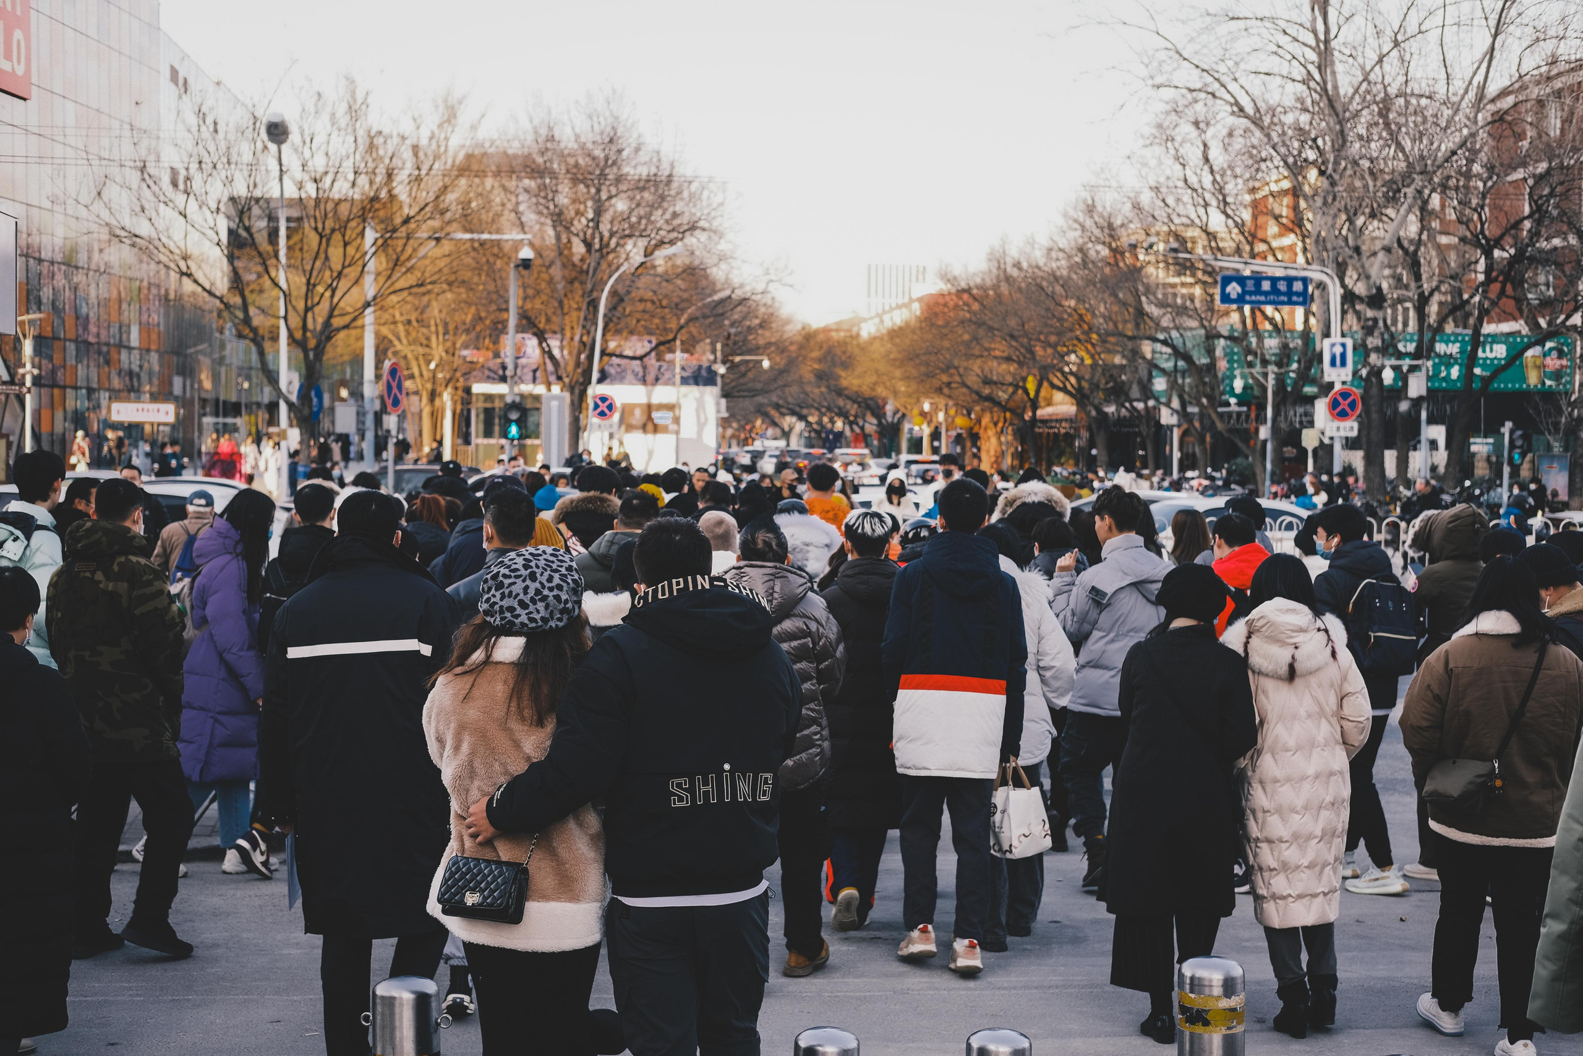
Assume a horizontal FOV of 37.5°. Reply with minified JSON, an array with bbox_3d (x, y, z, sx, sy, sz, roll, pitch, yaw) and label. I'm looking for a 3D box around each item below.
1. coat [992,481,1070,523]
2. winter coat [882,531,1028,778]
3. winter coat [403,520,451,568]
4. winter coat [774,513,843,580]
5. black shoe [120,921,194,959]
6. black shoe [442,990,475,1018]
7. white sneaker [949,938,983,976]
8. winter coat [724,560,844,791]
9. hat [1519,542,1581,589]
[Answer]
[{"bbox_3d":[1.166,0.282,11.300,0.570,1.000,0.400,0,2,0],"label":"coat"},{"bbox_3d":[0.631,0.476,8.977,0.570,0.950,0.370,0,2,7],"label":"winter coat"},{"bbox_3d":[-1.788,0.362,11.521,0.500,0.800,0.360,0,2,0],"label":"winter coat"},{"bbox_3d":[0.058,0.323,11.523,0.540,0.820,0.420,-1,2,-18],"label":"winter coat"},{"bbox_3d":[-2.425,1.569,8.900,0.280,0.110,0.103,16,-2,-14],"label":"black shoe"},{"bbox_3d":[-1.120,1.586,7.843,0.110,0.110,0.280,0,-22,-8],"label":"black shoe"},{"bbox_3d":[0.631,1.552,8.620,0.110,0.130,0.290,0,2,-12],"label":"white sneaker"},{"bbox_3d":[-0.080,0.540,8.650,0.560,0.840,0.380,0,2,8],"label":"winter coat"},{"bbox_3d":[2.580,0.129,7.950,0.225,0.180,0.200,-12,-6,42],"label":"hat"}]

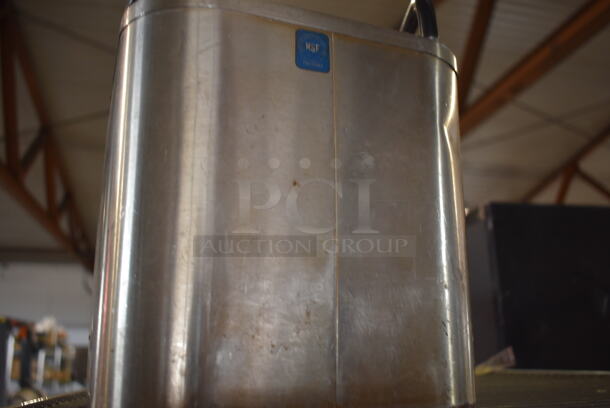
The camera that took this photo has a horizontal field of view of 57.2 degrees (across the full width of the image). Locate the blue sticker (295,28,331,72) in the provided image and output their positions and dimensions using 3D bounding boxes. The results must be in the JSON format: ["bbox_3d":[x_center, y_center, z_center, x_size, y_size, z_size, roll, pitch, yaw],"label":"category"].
[{"bbox_3d":[0.005,-0.103,0.380,0.025,0.028,0.002,4,-12,-22],"label":"blue sticker"}]

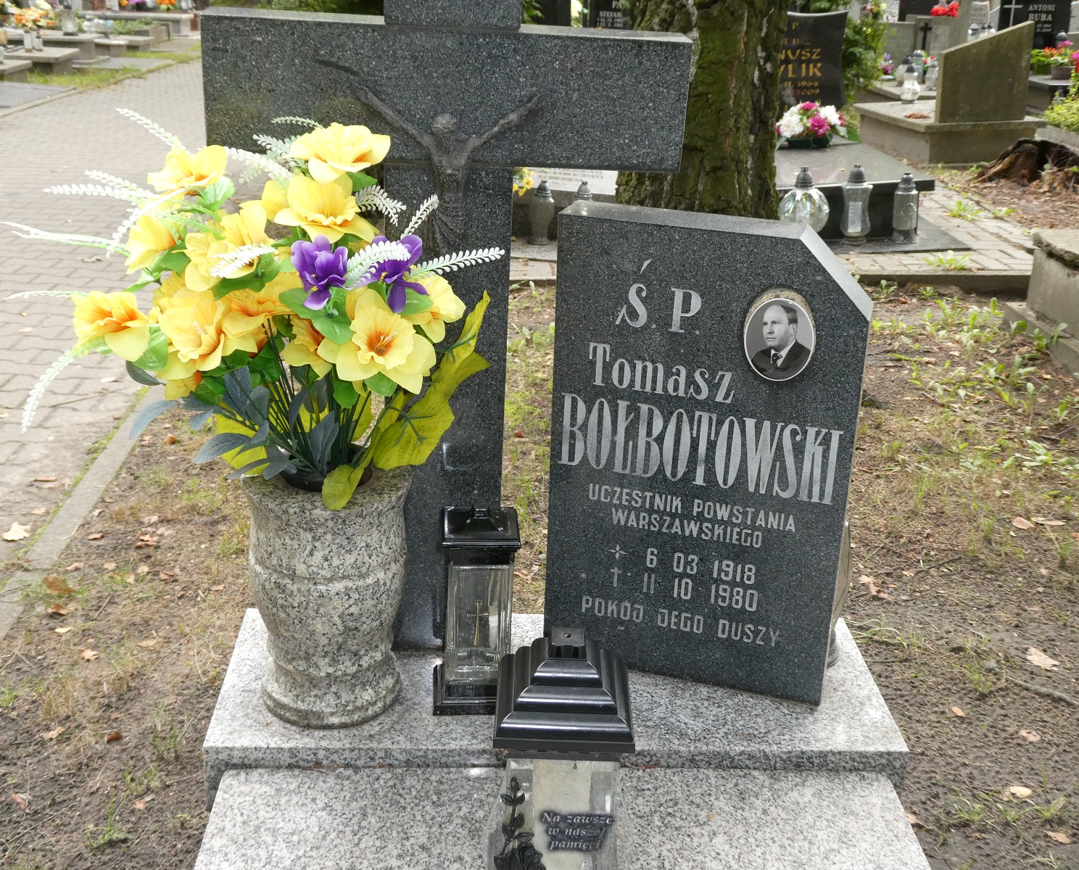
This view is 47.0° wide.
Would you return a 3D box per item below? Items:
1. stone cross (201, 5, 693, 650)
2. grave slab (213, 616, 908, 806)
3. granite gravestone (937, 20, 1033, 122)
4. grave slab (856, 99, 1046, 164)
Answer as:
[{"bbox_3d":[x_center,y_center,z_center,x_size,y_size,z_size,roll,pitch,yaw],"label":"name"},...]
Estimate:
[{"bbox_3d":[-0.117,-0.152,1.552,0.544,0.952,0.082,3,25,0],"label":"stone cross"},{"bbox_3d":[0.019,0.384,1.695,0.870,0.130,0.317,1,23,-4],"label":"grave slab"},{"bbox_3d":[2.614,-2.131,7.285,0.518,0.553,0.056,-3,21,-4],"label":"granite gravestone"},{"bbox_3d":[2.561,-1.948,7.881,0.732,0.208,1.282,-3,21,-4],"label":"grave slab"}]

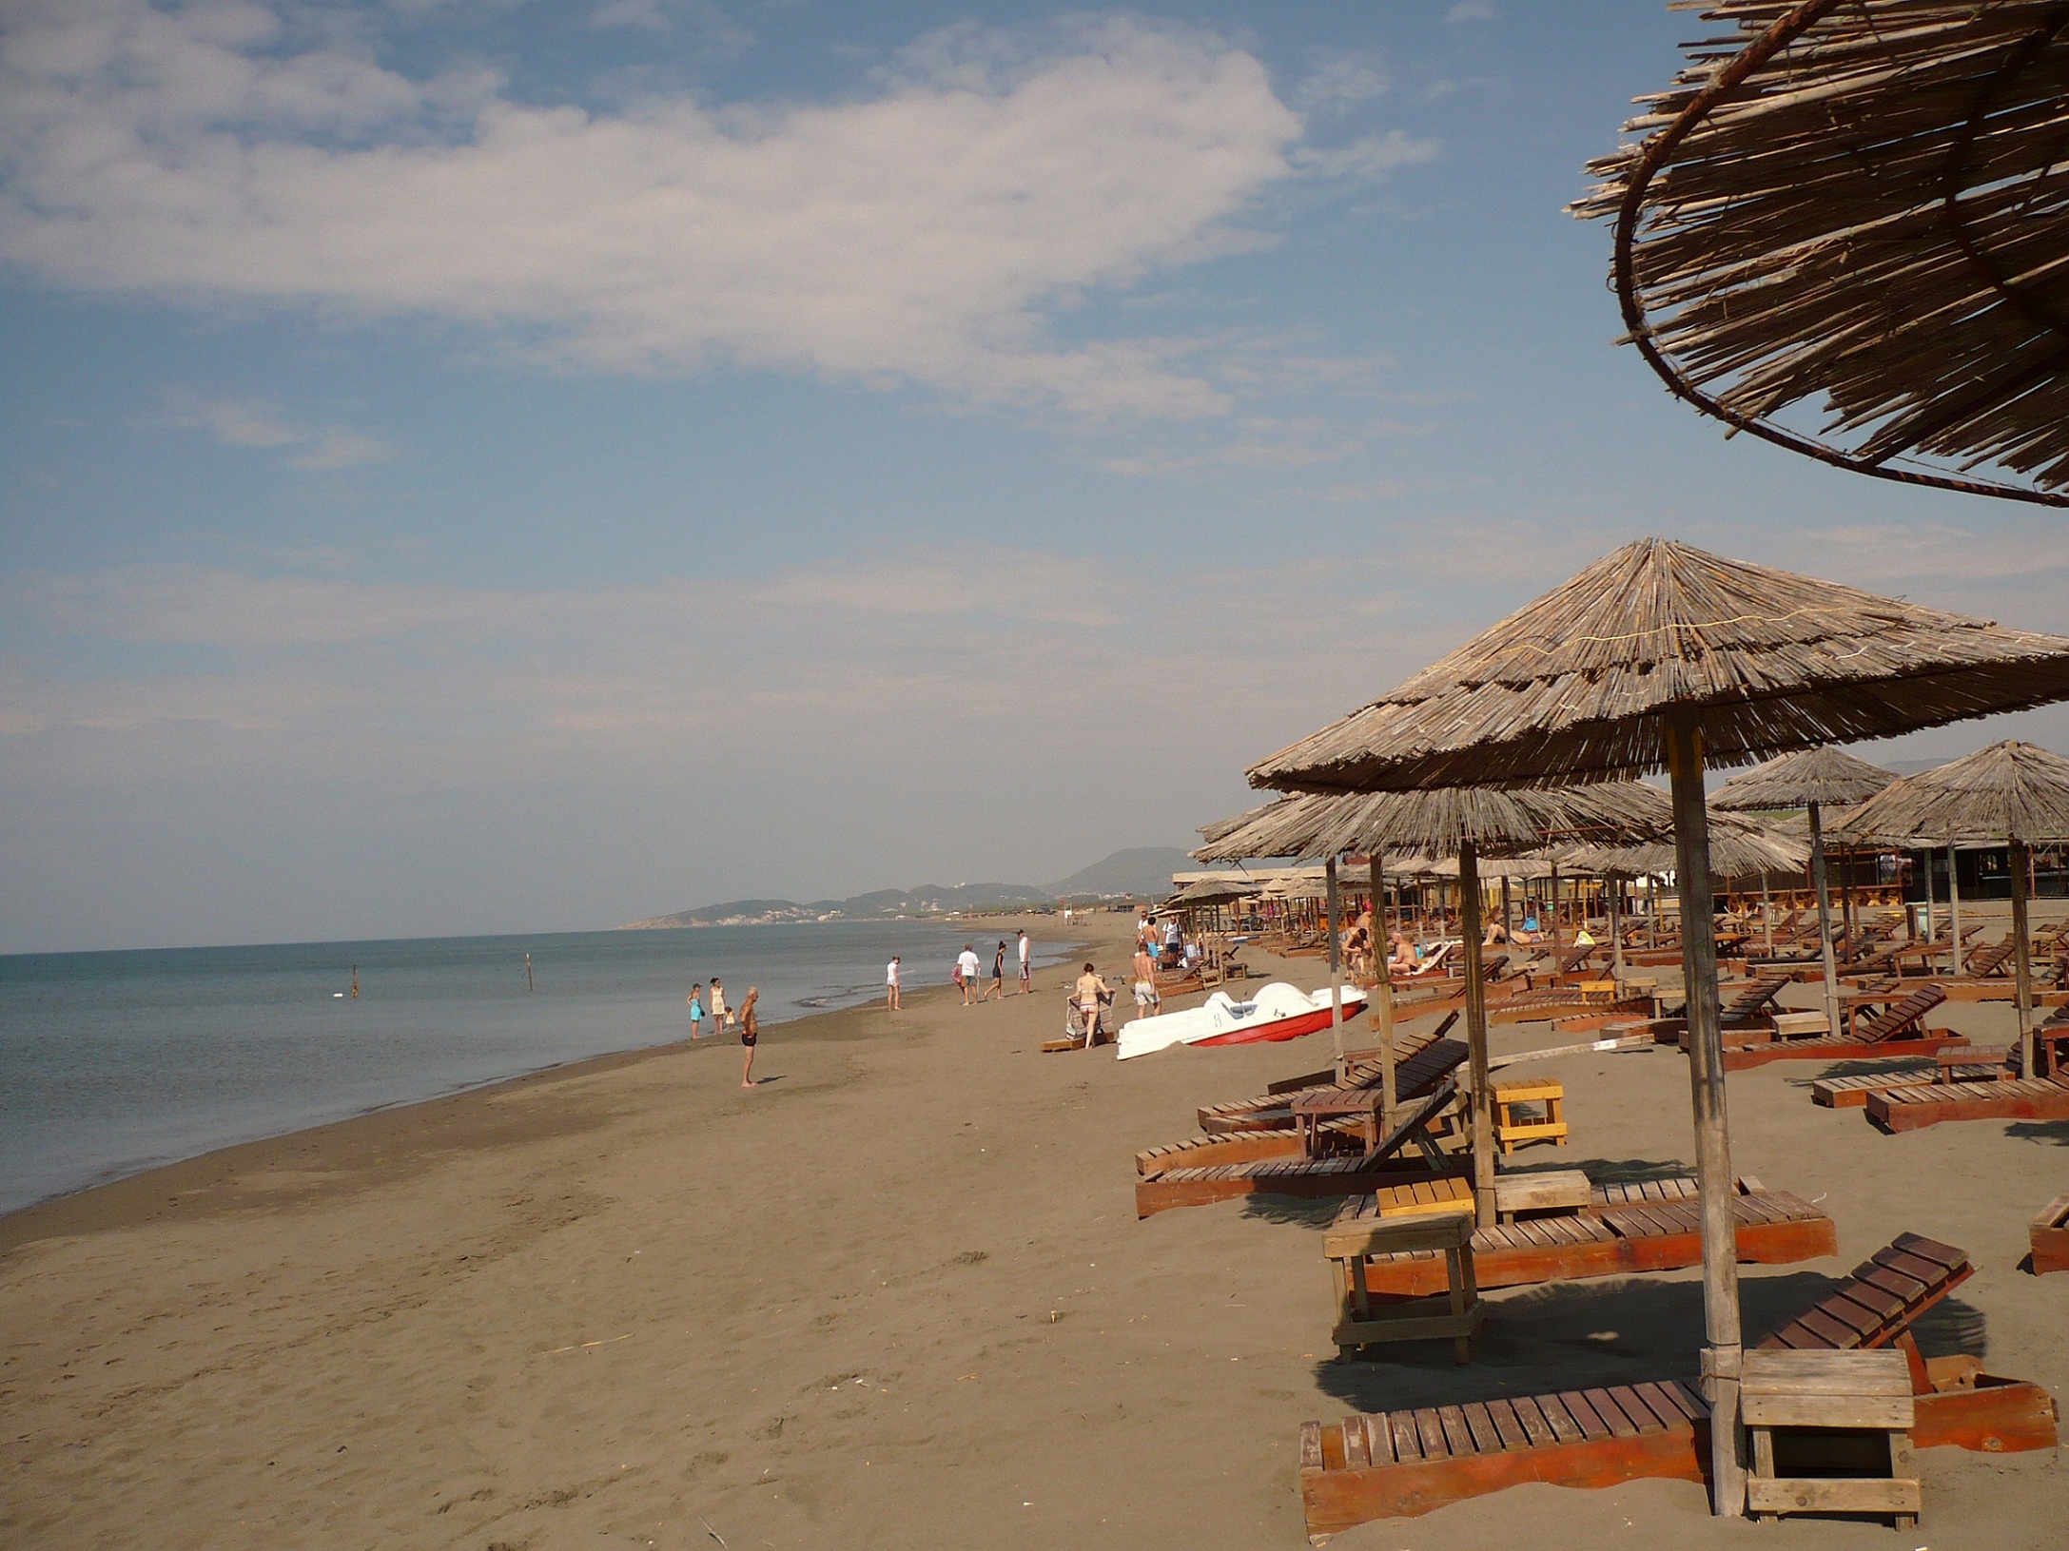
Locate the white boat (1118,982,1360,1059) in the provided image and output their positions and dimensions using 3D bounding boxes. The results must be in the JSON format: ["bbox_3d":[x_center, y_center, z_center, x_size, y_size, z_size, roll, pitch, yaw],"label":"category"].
[{"bbox_3d":[3.511,4.035,35.603,4.200,1.050,1.650,-13,-4,-1],"label":"white boat"}]

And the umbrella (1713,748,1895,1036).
[{"bbox_3d":[7.034,1.071,18.651,2.100,2.600,2.100,-2,-4,0],"label":"umbrella"}]

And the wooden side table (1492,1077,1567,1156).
[{"bbox_3d":[3.269,2.254,13.723,0.450,0.420,0.480,-6,-5,8],"label":"wooden side table"}]

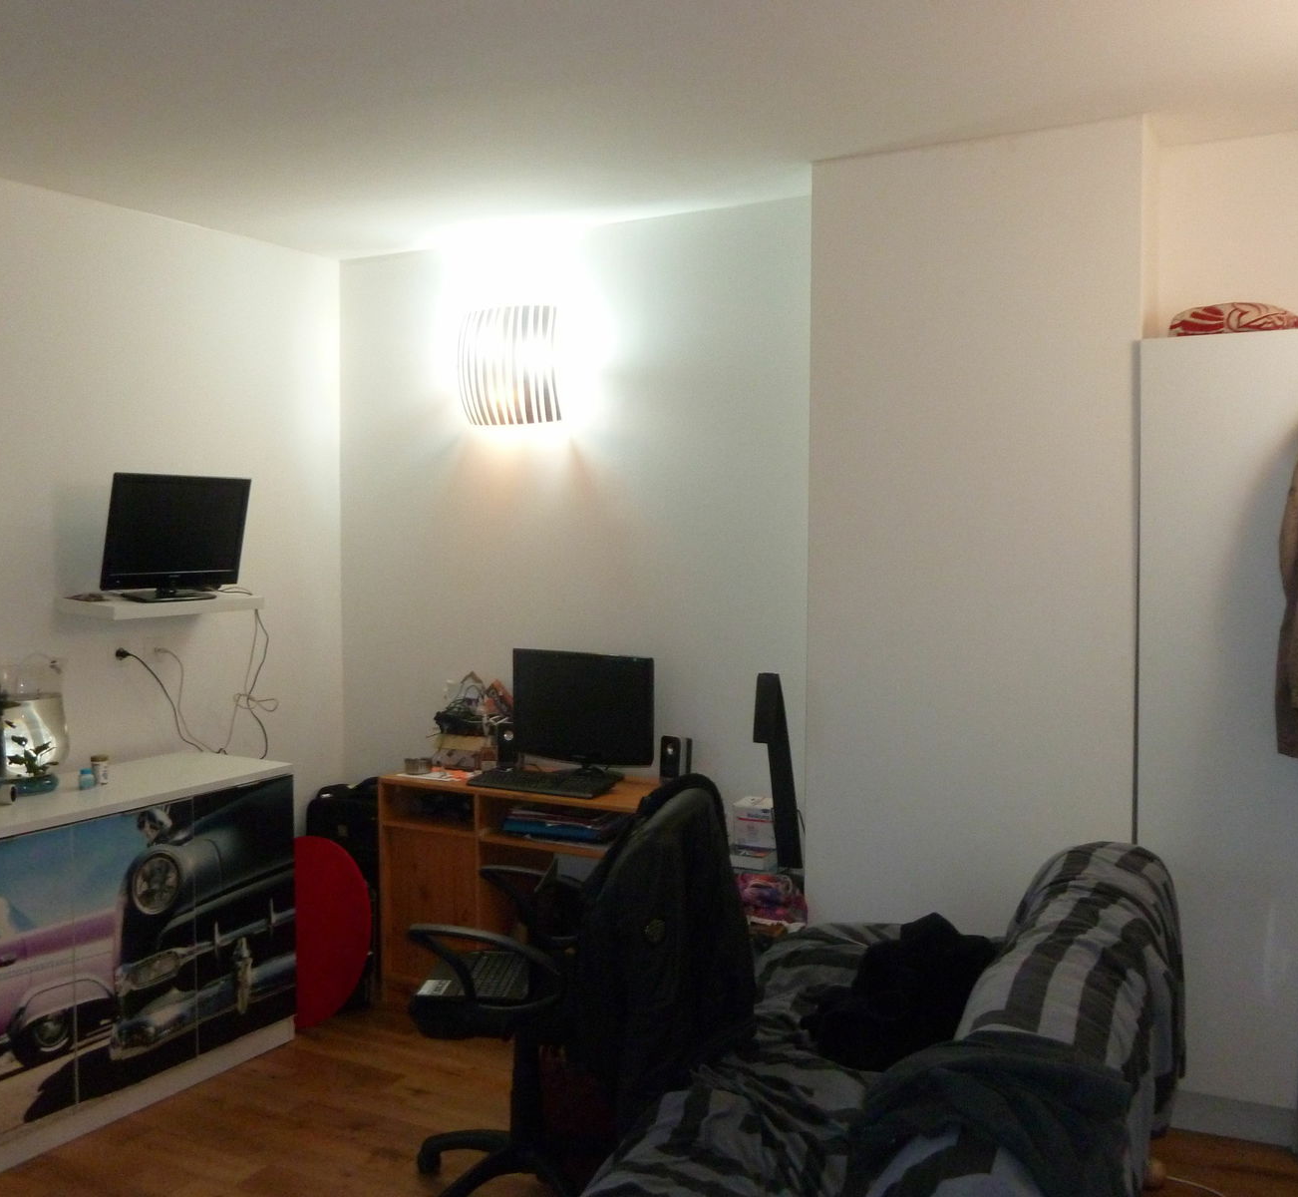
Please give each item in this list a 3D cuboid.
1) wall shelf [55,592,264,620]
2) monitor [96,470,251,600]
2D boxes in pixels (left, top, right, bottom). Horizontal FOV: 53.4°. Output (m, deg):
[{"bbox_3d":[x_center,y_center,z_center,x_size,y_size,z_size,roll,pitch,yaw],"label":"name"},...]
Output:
[{"bbox_3d":[-1.456,0.027,3.876,0.259,0.038,0.544,2,3,31],"label":"wall shelf"},{"bbox_3d":[-1.411,-0.179,3.885,0.188,0.376,0.525,1,3,27],"label":"monitor"}]

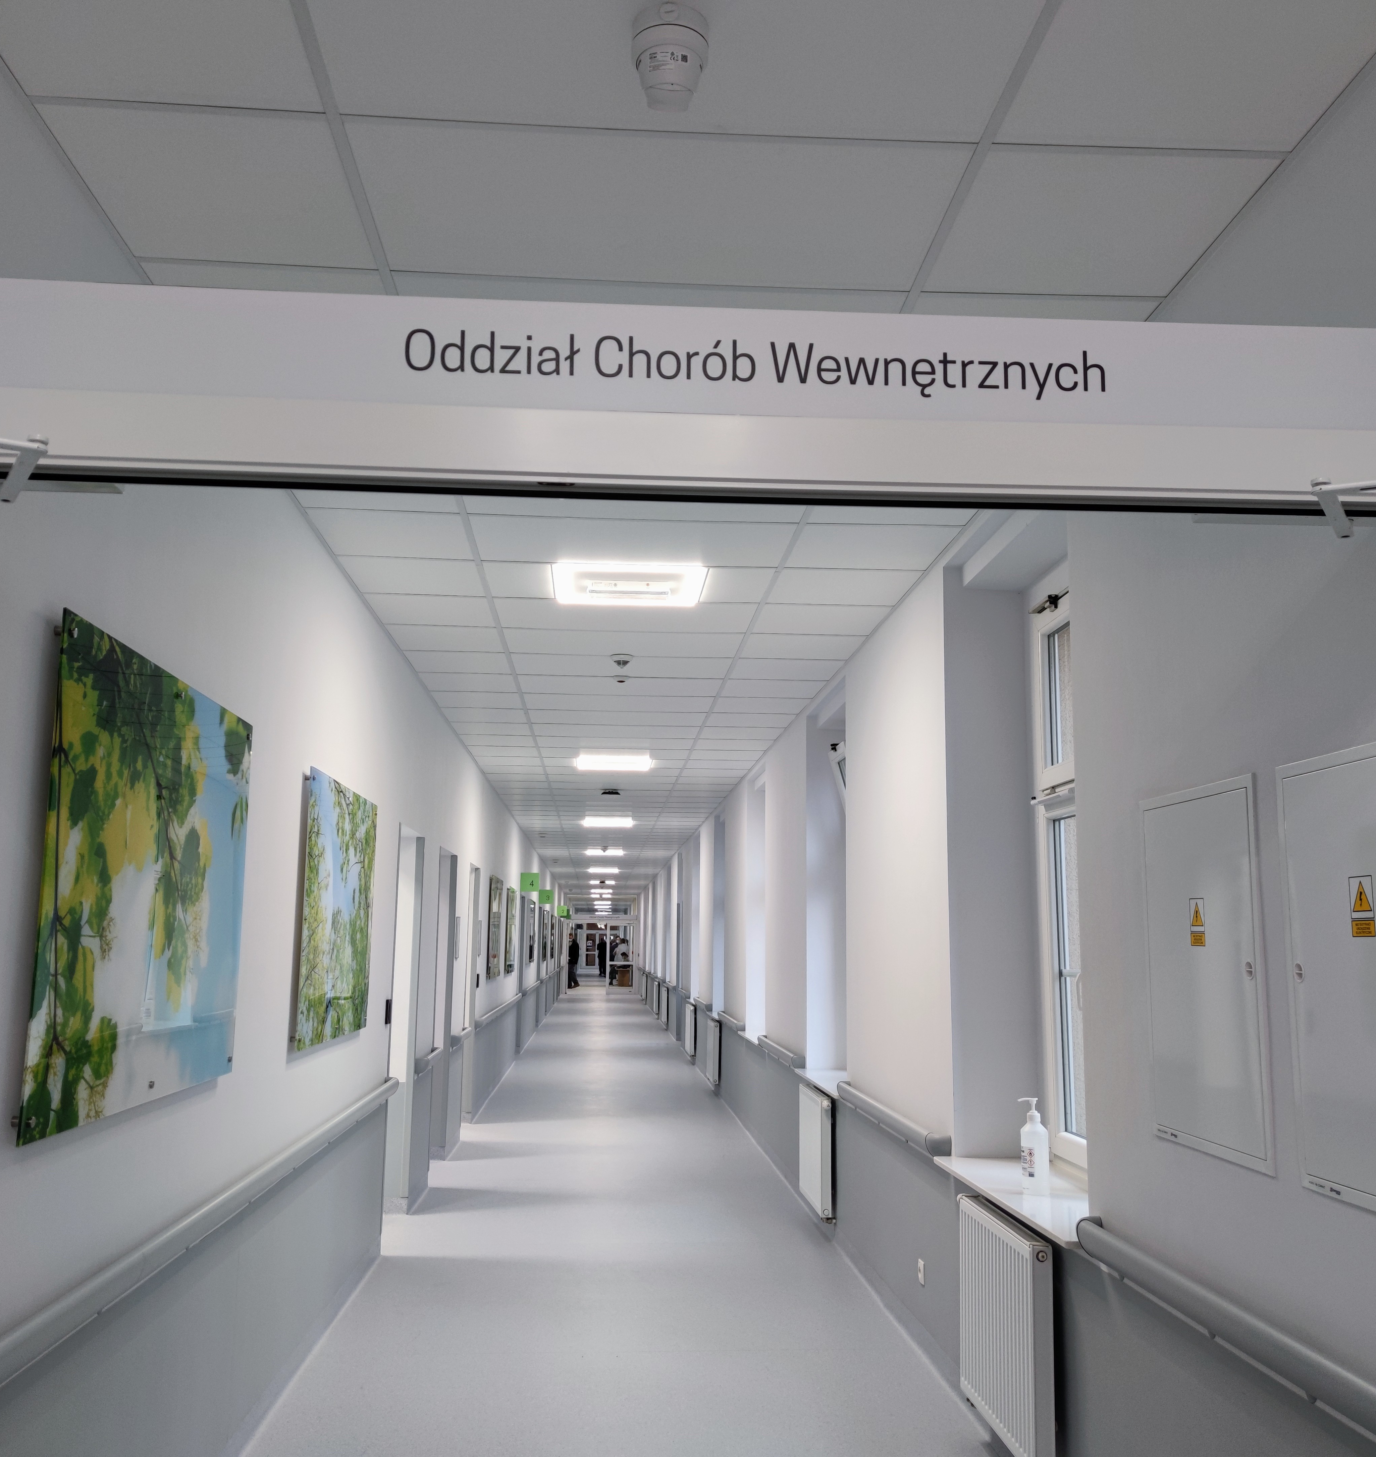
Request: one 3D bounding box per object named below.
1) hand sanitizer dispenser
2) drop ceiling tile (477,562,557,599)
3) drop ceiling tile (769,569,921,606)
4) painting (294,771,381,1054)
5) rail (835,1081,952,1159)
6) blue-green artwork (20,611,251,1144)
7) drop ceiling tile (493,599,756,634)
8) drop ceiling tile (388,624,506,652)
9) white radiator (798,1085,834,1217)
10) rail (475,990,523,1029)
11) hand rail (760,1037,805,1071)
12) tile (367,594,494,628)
[{"bbox_3d":[1.122,1.352,4.376,0.099,0.293,0.089,2,-9,-12],"label":"hand sanitizer dispenser"},{"bbox_3d":[-0.709,-0.633,5.687,0.274,0.020,0.583,1,-9,-4],"label":"drop ceiling tile"},{"bbox_3d":[0.656,-0.605,5.720,0.579,0.025,0.579,1,-9,-4],"label":"drop ceiling tile"},{"bbox_3d":[-1.412,0.739,5.444,0.031,0.996,1.459,1,-9,-4],"label":"painting"},{"bbox_3d":[0.860,1.675,5.877,0.092,0.086,1.950,1,-9,-4],"label":"rail"},{"bbox_3d":[-1.241,0.371,3.181,0.025,0.992,1.404,1,-9,-4],"label":"blue-green artwork"},{"bbox_3d":[-0.283,-0.531,6.241,1.177,0.025,0.579,1,-9,-4],"label":"drop ceiling tile"},{"bbox_3d":[-1.202,-0.456,6.763,0.529,0.025,0.579,1,-9,-4],"label":"drop ceiling tile"},{"bbox_3d":[0.720,2.352,7.578,0.068,0.615,0.776,1,-9,-4],"label":"white radiator"},{"bbox_3d":[-1.994,3.010,14.498,0.078,0.112,5.791,1,-9,-4],"label":"rail"},{"bbox_3d":[0.643,2.233,9.282,0.084,0.082,1.812,1,-9,-4],"label":"hand rail"},{"bbox_3d":[-1.173,-0.549,6.244,0.534,0.020,0.583,1,-9,-4],"label":"tile"}]

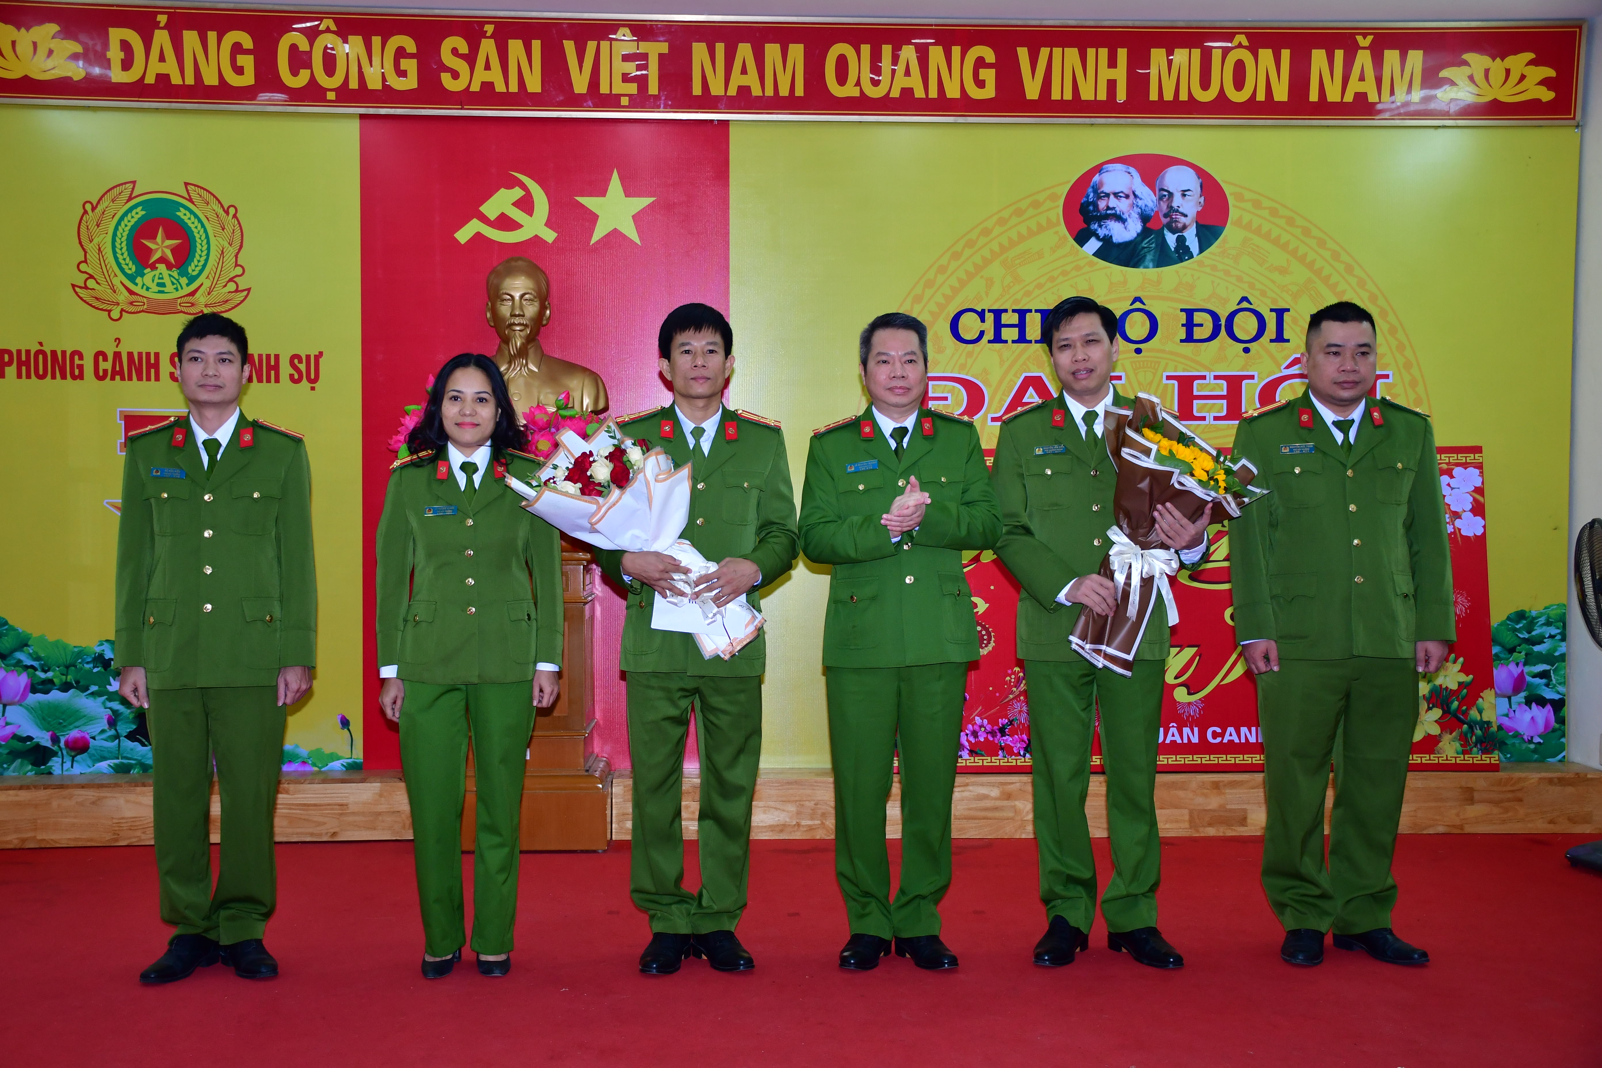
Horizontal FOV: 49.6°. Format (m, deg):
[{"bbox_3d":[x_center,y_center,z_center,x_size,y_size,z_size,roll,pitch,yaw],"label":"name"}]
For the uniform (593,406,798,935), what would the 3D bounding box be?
[{"bbox_3d":[-0.268,0.355,4.431,0.521,1.363,0.400,0,2,-6],"label":"uniform"}]

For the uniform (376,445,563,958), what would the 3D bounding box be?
[{"bbox_3d":[-0.847,0.428,4.441,0.480,1.310,0.280,0,2,-10],"label":"uniform"}]

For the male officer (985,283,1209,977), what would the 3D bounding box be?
[{"bbox_3d":[0.774,0.255,4.490,0.567,1.745,0.440,0,2,2],"label":"male officer"}]

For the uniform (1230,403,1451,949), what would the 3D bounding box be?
[{"bbox_3d":[1.424,0.341,4.575,0.594,1.431,0.320,0,2,-5],"label":"uniform"}]

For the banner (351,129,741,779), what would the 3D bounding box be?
[{"bbox_3d":[-0.899,-0.311,6.144,1.293,2.320,0.040,0,2,-4],"label":"banner"}]

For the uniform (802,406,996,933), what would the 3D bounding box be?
[{"bbox_3d":[0.254,0.363,4.452,0.517,1.382,0.420,0,2,-7],"label":"uniform"}]

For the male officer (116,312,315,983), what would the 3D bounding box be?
[{"bbox_3d":[-1.486,0.281,4.403,0.505,1.680,0.320,0,2,-10],"label":"male officer"}]

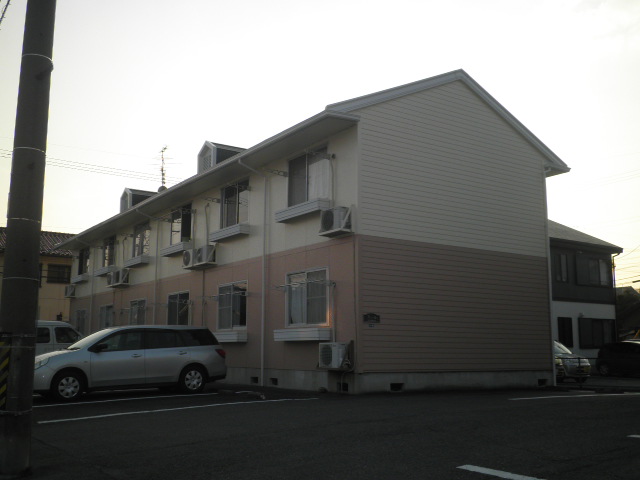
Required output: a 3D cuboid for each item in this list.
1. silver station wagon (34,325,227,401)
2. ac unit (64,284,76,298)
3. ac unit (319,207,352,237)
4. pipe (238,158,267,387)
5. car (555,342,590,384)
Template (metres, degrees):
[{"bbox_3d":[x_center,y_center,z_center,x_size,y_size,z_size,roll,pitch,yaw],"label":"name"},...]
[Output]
[{"bbox_3d":[-4.209,2.614,14.395,4.440,1.505,1.695,5,-10,-34],"label":"silver station wagon"},{"bbox_3d":[-12.668,2.660,33.686,0.320,0.550,0.790,6,-11,-33],"label":"ac unit"},{"bbox_3d":[0.334,-0.377,14.194,0.320,0.550,0.790,6,-11,-33],"label":"ac unit"},{"bbox_3d":[-1.770,0.770,16.938,0.850,5.780,0.100,6,-11,-33],"label":"pipe"},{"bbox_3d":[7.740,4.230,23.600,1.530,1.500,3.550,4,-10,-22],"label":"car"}]

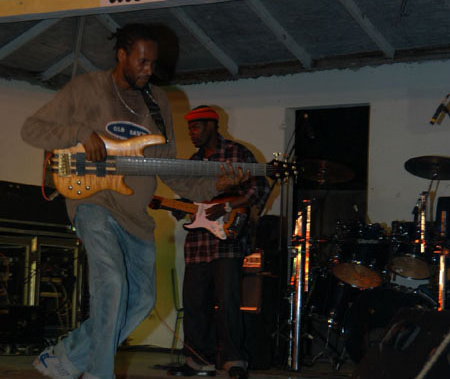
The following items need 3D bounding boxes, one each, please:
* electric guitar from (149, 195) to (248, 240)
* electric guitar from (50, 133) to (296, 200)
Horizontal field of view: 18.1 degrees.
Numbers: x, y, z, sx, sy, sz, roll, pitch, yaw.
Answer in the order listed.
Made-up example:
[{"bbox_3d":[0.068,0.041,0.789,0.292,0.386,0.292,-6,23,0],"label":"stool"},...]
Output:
[{"bbox_3d":[-0.314,0.095,8.930,0.980,0.320,0.060,12,-14,8],"label":"electric guitar"},{"bbox_3d":[-0.223,-0.092,6.170,1.090,0.310,0.070,1,-11,-7],"label":"electric guitar"}]

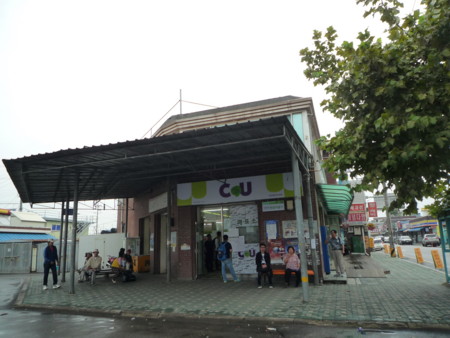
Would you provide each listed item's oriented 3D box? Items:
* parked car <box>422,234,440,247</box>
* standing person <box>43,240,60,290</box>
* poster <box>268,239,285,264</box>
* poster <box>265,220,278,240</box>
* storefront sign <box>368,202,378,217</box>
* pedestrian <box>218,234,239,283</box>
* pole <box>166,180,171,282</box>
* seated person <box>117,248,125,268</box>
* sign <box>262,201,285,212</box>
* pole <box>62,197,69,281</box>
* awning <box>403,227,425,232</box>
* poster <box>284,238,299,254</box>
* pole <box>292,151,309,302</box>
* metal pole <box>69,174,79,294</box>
[{"bbox_3d":[26.073,9.040,41.000,1.800,1.500,4.400,-8,-13,28],"label":"parked car"},{"bbox_3d":[-6.351,3.488,12.011,0.560,1.710,0.420,1,-12,-18],"label":"standing person"},{"bbox_3d":[1.832,2.896,11.362,0.550,0.790,0.020,-7,-13,22],"label":"poster"},{"bbox_3d":[1.592,2.102,11.132,0.410,0.680,0.030,-6,-12,19],"label":"poster"},{"bbox_3d":[11.114,3.060,24.424,0.549,1.086,0.150,-6,-13,19],"label":"storefront sign"},{"bbox_3d":[0.158,3.293,12.068,0.580,1.680,0.500,-7,-13,23],"label":"pedestrian"},{"bbox_3d":[-2.157,2.351,12.664,0.100,3.904,0.100,-7,-13,22],"label":"pole"},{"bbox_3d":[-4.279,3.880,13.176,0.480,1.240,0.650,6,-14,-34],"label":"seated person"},{"bbox_3d":[1.697,1.304,11.427,0.747,0.357,0.100,-6,-13,19],"label":"sign"},{"bbox_3d":[-6.822,2.938,13.968,0.120,3.600,0.120,-6,-12,19],"label":"pole"},{"bbox_3d":[28.982,9.333,50.000,1.500,0.900,8.000,-7,-13,22],"label":"awning"},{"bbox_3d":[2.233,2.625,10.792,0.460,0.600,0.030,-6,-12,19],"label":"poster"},{"bbox_3d":[1.901,1.358,8.245,0.150,3.779,0.150,-6,-13,19],"label":"pole"},{"bbox_3d":[-4.908,2.054,10.615,0.140,3.819,0.140,-7,-13,18],"label":"metal pole"}]

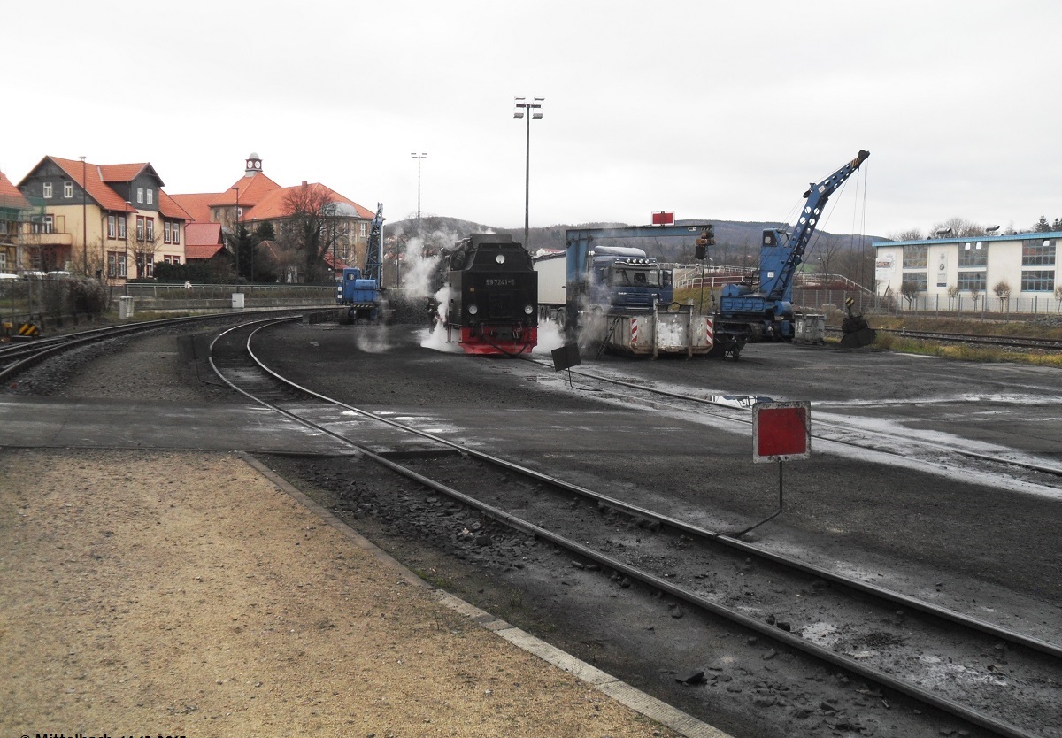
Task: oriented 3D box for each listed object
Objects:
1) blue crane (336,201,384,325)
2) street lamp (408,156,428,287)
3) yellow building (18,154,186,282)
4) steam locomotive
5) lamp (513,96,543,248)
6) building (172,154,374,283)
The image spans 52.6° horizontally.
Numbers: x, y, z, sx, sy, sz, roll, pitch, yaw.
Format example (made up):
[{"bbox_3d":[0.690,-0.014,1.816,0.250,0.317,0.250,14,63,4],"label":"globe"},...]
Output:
[{"bbox_3d":[-9.391,-5.982,59.214,2.500,6.700,6.500,0,4,-3],"label":"blue crane"},{"bbox_3d":[-9.071,-11.346,86.379,1.400,12.160,0.700,0,4,-6],"label":"street lamp"},{"bbox_3d":[-43.600,-14.723,110.087,10.000,12.600,16.600,1,5,10],"label":"yellow building"},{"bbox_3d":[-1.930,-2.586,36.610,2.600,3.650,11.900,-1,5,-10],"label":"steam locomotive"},{"bbox_3d":[-0.129,-7.510,51.572,1.450,11.040,0.700,-1,5,-17],"label":"lamp"},{"bbox_3d":[-50.800,-26.968,194.891,47.000,24.300,19.500,3,6,38],"label":"building"}]

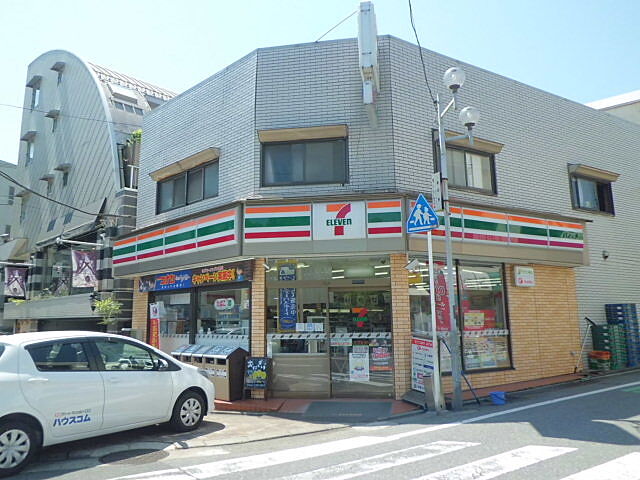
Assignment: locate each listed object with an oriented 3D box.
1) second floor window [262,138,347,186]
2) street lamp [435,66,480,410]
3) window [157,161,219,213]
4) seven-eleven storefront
[{"bbox_3d":[-0.326,-1.584,9.788,1.766,0.958,0.160,-2,-9,7],"label":"second floor window"},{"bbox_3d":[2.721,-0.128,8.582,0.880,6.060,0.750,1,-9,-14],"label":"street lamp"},{"bbox_3d":[-3.310,-1.270,11.787,2.766,0.843,0.160,-10,-12,42],"label":"window"},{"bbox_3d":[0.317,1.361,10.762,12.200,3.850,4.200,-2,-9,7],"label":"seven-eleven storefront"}]

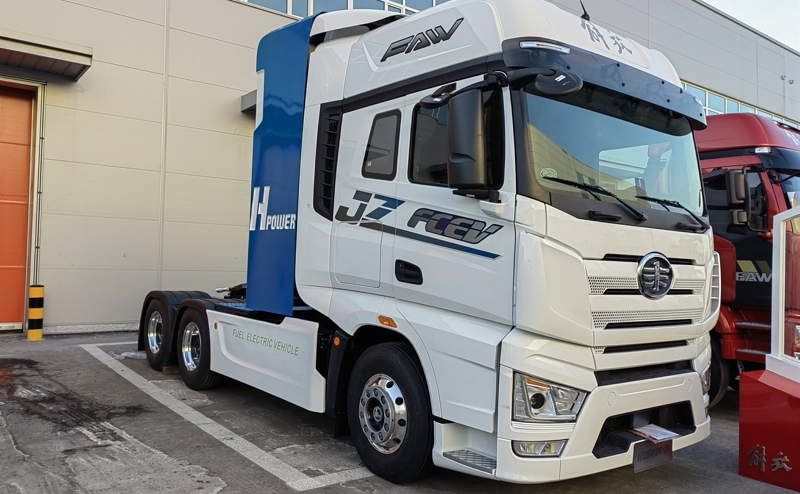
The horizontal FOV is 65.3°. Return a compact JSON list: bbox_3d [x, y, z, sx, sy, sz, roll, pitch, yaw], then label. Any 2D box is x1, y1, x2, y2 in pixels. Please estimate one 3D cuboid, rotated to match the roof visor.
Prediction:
[{"bbox_3d":[1.572,-1.090,4.283,2.130,0.270,0.350,3,-1,-37],"label":"roof visor"}]

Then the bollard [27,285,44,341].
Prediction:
[{"bbox_3d":[-6.236,1.140,10.714,0.220,0.920,0.220,3,-4,-36],"label":"bollard"}]

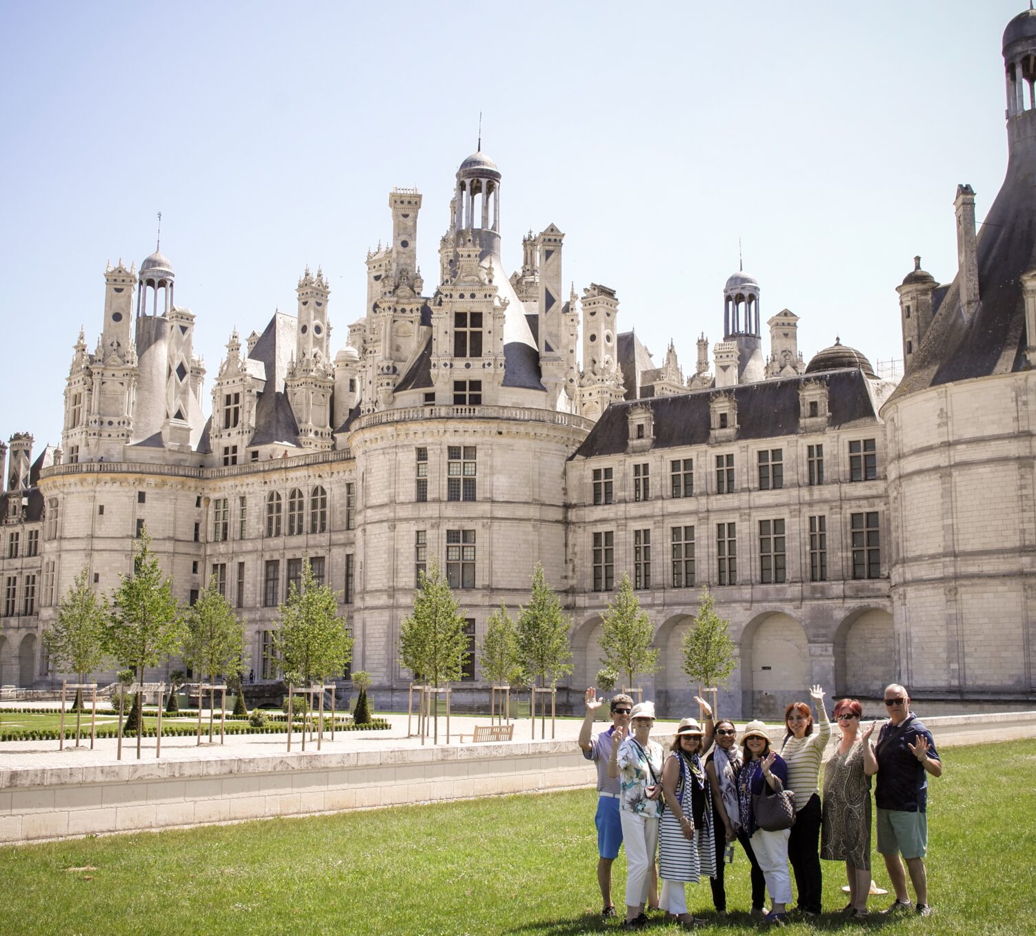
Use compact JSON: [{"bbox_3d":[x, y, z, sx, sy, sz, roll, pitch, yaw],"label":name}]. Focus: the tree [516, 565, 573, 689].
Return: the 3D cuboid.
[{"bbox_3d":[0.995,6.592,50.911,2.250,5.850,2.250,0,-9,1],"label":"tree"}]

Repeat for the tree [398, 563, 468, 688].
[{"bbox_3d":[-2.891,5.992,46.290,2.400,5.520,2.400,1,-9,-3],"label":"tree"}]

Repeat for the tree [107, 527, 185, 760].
[{"bbox_3d":[-10.403,4.933,37.038,2.200,6.420,2.200,3,-10,-15],"label":"tree"}]

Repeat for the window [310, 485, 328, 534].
[{"bbox_3d":[-17.958,3.779,120.244,2.050,4.457,0.350,-7,-12,39],"label":"window"}]

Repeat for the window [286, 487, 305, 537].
[{"bbox_3d":[-20.390,4.045,122.242,2.050,4.325,0.350,-7,-12,39],"label":"window"}]

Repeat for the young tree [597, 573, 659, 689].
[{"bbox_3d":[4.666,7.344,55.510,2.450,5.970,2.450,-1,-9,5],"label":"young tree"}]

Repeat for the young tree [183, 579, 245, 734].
[{"bbox_3d":[-12.233,7.655,53.440,2.450,6.500,2.450,2,-10,-13],"label":"young tree"}]

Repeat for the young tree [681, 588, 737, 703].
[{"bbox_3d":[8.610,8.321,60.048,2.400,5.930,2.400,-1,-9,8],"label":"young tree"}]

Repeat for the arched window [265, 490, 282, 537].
[{"bbox_3d":[-22.784,4.316,124.207,2.050,4.393,0.350,-7,-12,39],"label":"arched window"}]

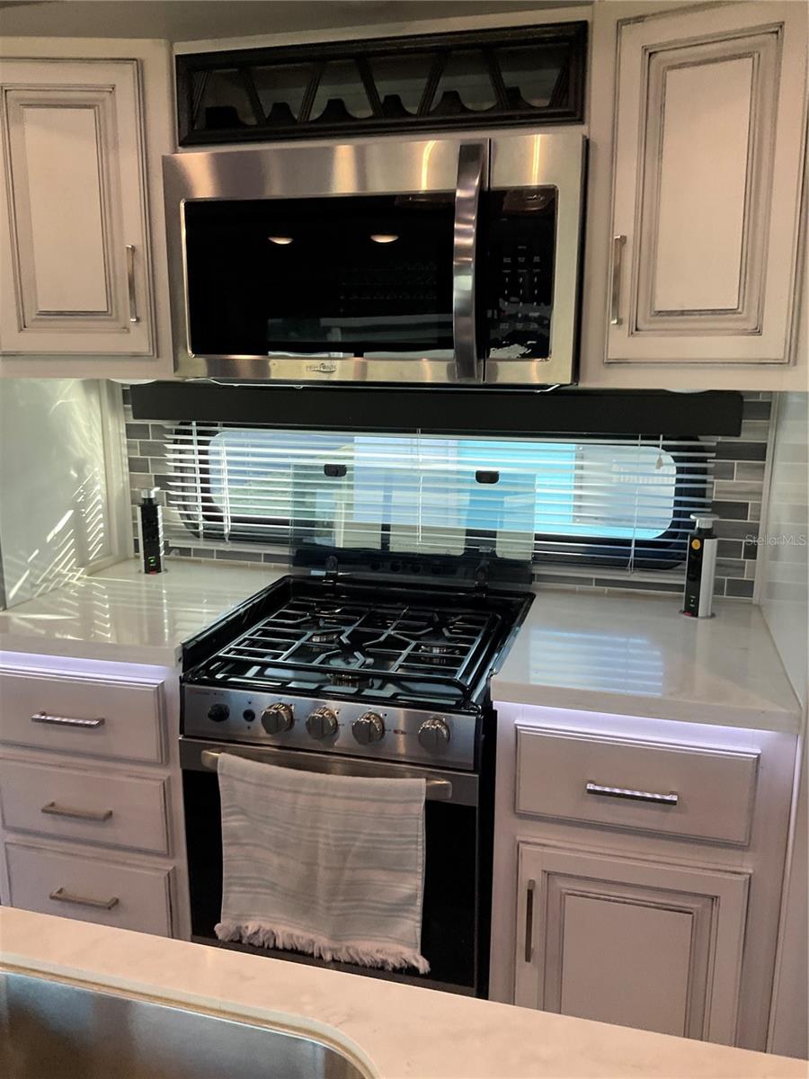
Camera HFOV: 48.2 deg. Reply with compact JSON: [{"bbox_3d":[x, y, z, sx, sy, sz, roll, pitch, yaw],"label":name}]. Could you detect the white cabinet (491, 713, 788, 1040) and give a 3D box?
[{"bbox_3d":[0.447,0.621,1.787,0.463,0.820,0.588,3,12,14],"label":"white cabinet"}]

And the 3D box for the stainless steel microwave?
[{"bbox_3d":[-0.031,-0.521,1.780,0.759,0.405,0.395,3,12,14],"label":"stainless steel microwave"}]

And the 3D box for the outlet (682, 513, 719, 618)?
[{"bbox_3d":[0.599,0.052,1.820,0.062,0.204,0.062,-6,14,-29],"label":"outlet"}]

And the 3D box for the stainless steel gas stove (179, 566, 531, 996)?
[{"bbox_3d":[-0.074,0.444,1.811,0.542,0.594,0.569,3,12,14],"label":"stainless steel gas stove"}]

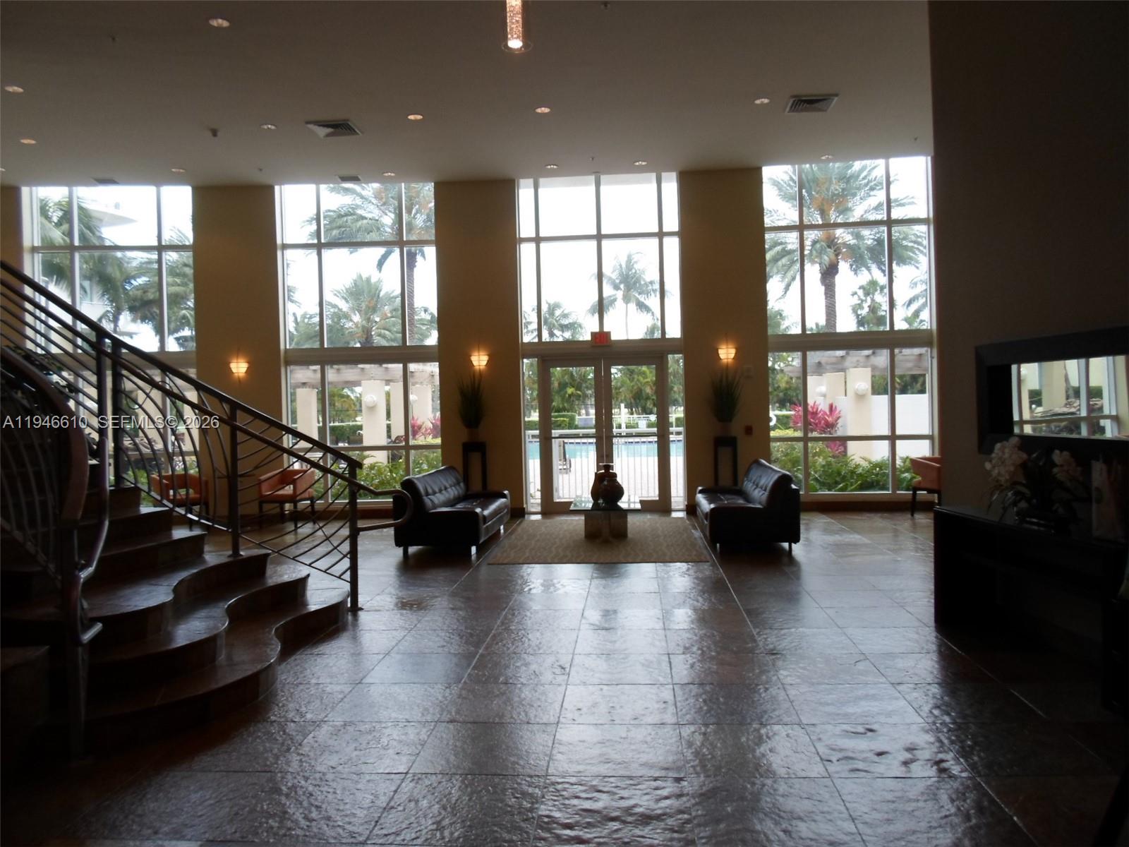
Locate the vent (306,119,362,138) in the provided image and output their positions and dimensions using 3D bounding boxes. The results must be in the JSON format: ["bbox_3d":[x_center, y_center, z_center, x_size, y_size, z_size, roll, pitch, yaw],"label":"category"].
[{"bbox_3d":[-2.733,-3.489,9.636,0.550,0.050,0.550,-1,1,5],"label":"vent"}]

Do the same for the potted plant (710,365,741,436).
[{"bbox_3d":[2.276,-0.311,11.528,0.410,0.960,0.400,-1,1,5],"label":"potted plant"}]

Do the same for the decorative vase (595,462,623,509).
[{"bbox_3d":[0.526,0.729,9.730,0.368,0.501,0.340,-1,1,5],"label":"decorative vase"}]

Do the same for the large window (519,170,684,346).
[{"bbox_3d":[0.508,-2.398,11.936,2.366,2.449,0.120,-1,1,4],"label":"large window"}]

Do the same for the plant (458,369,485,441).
[{"bbox_3d":[-1.350,-0.262,11.827,0.410,1.023,0.400,-1,1,5],"label":"plant"}]

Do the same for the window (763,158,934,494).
[{"bbox_3d":[4.042,-1.350,11.528,2.256,4.715,0.120,-1,1,10],"label":"window"}]

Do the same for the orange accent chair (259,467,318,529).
[{"bbox_3d":[-3.929,1.074,11.641,0.560,0.790,0.590,-1,1,12],"label":"orange accent chair"}]

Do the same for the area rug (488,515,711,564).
[{"bbox_3d":[0.446,1.376,9.907,2.282,0.012,3.285,-1,1,5],"label":"area rug"}]

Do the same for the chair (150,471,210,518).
[{"bbox_3d":[-5.327,1.116,11.355,0.590,0.790,0.560,0,2,43],"label":"chair"}]

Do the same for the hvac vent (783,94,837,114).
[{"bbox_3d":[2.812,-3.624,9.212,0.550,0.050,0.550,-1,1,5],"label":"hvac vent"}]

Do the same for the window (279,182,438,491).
[{"bbox_3d":[-3.024,-1.188,12.050,2.283,4.713,0.120,-2,1,-2],"label":"window"}]

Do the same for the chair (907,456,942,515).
[{"bbox_3d":[5.079,0.863,10.915,0.560,0.790,0.590,-2,1,-14],"label":"chair"}]

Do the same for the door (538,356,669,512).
[{"bbox_3d":[0.579,0.167,12.039,1.885,2.285,0.100,-1,1,4],"label":"door"}]

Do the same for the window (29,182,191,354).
[{"bbox_3d":[-6.507,-2.213,11.686,2.227,2.417,0.120,-2,1,-7],"label":"window"}]

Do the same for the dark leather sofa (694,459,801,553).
[{"bbox_3d":[2.085,0.937,9.517,0.930,0.855,1.800,-1,1,3],"label":"dark leather sofa"}]

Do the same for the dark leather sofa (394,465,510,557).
[{"bbox_3d":[-1.303,1.014,9.797,0.930,0.860,1.800,-1,1,7],"label":"dark leather sofa"}]

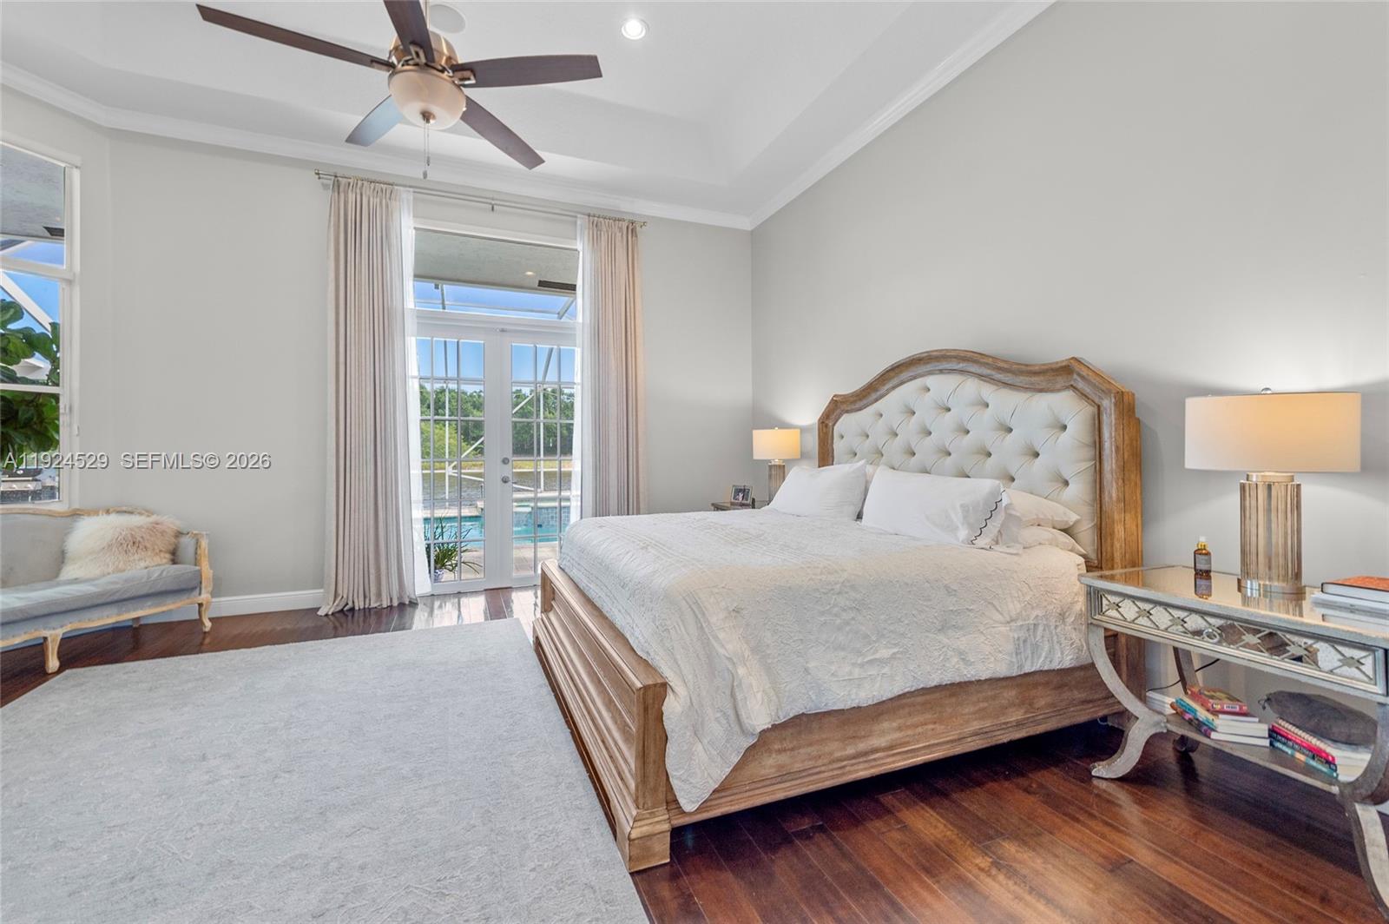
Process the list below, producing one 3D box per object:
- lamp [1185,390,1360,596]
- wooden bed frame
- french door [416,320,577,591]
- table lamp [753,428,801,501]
[{"bbox_3d":[1.853,0.093,1.750,0.385,0.658,0.385,0,0,-22],"label":"lamp"},{"bbox_3d":[0.439,0.240,2.861,2.196,1.812,2.140,0,0,-22],"label":"wooden bed frame"},{"bbox_3d":[-1.795,-0.055,4.979,1.581,2.442,0.090,0,0,-21],"label":"french door"},{"bbox_3d":[0.681,0.047,4.450,0.385,0.658,0.385,0,0,0],"label":"table lamp"}]

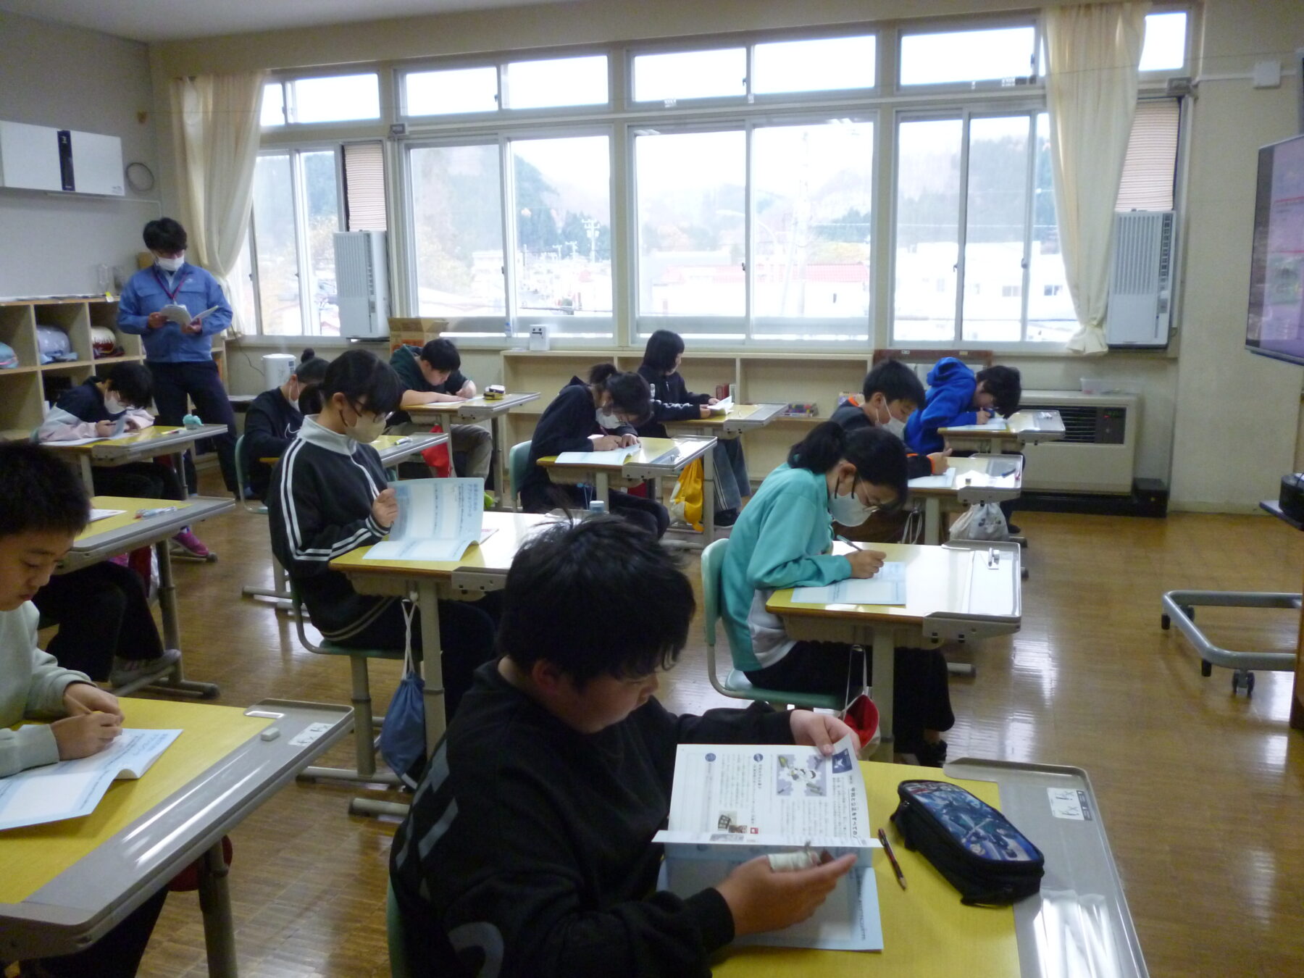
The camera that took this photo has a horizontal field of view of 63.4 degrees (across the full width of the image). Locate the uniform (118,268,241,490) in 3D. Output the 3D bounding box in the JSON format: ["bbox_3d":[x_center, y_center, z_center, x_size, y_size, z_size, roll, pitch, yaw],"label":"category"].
[{"bbox_3d":[-2.898,-0.698,6.650,0.660,1.440,0.400,-6,13,-23],"label":"uniform"}]

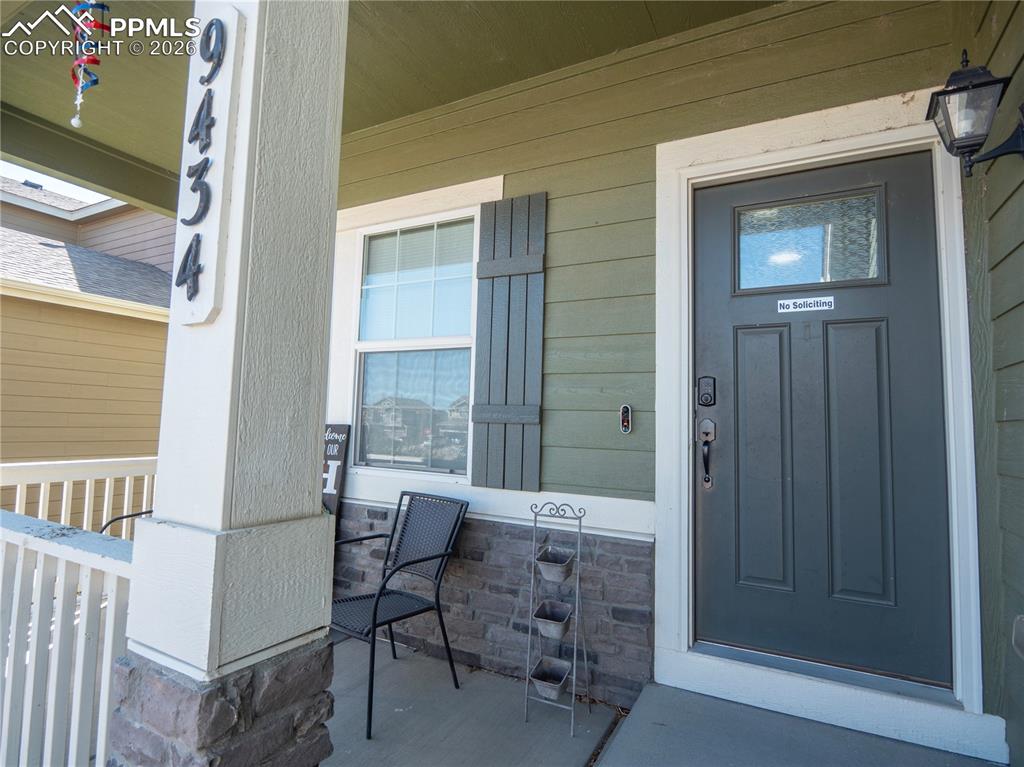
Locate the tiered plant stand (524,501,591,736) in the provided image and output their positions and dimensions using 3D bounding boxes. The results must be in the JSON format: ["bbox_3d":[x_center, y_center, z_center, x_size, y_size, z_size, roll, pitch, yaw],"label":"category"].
[{"bbox_3d":[0.184,0.949,2.229,0.245,0.897,0.260,-1,-4,28],"label":"tiered plant stand"}]

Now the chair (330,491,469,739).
[{"bbox_3d":[-0.564,0.972,2.449,0.540,0.850,0.560,-2,-5,39],"label":"chair"}]

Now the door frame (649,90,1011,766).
[{"bbox_3d":[1.183,0.094,2.181,1.145,2.398,0.140,-1,-4,26],"label":"door frame"}]

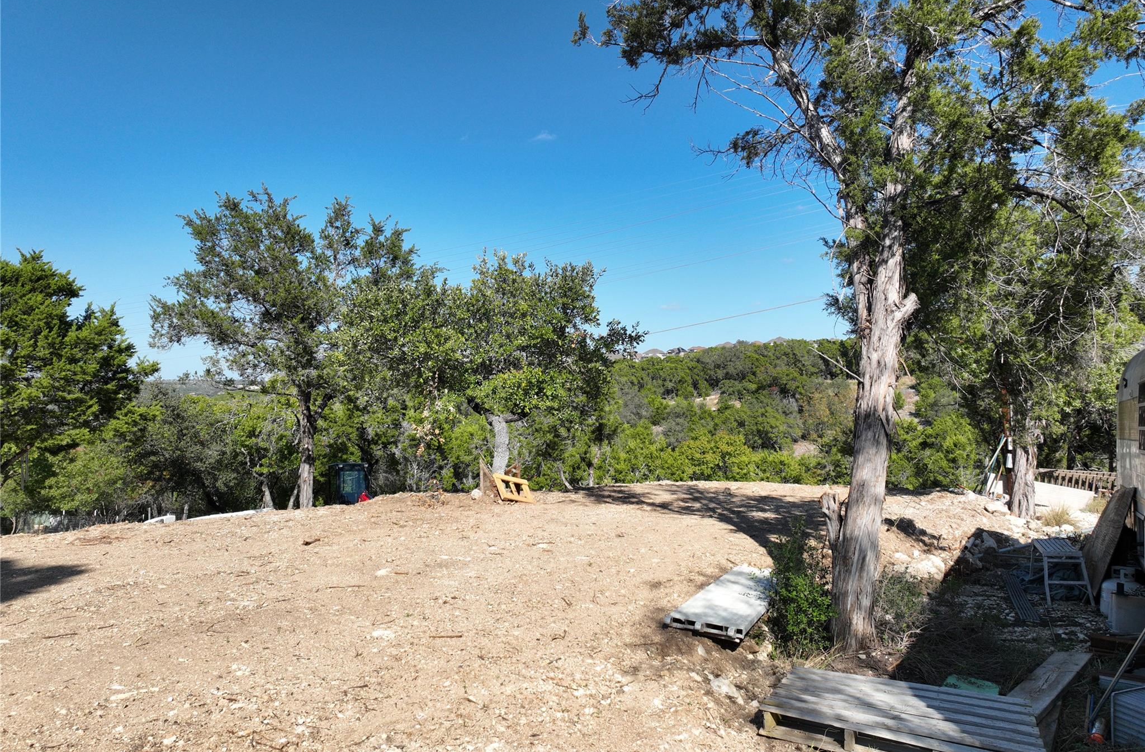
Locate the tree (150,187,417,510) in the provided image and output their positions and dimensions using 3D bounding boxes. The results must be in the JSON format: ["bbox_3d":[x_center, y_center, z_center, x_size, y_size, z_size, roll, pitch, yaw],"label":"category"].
[{"bbox_3d":[-5.000,-0.450,13.900,4.500,5.600,4.000,0,0,0],"label":"tree"}]

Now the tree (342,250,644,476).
[{"bbox_3d":[-1.270,-0.080,12.700,4.600,3.800,3.700,0,0,0],"label":"tree"}]

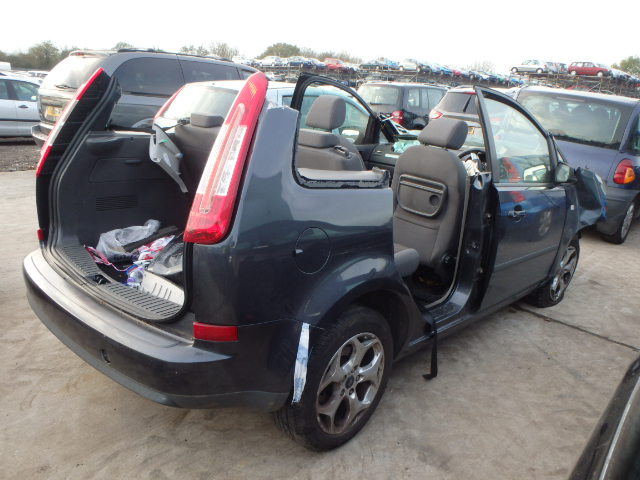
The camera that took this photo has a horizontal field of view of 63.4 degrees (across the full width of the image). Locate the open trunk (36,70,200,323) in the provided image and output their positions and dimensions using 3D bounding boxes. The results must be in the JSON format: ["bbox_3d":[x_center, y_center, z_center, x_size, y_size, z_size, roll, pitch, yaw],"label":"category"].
[{"bbox_3d":[-0.702,-0.267,2.279,1.250,0.900,0.700,18,21,40],"label":"open trunk"}]

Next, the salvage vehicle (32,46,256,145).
[{"bbox_3d":[-2.506,-2.409,9.811,1.970,1.780,4.900,15,20,34],"label":"salvage vehicle"}]

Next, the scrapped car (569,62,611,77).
[{"bbox_3d":[26.451,-16.796,51.000,4.300,1.450,1.700,13,19,31],"label":"scrapped car"}]

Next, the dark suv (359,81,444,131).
[{"bbox_3d":[2.913,-4.021,16.505,1.790,1.740,4.400,15,20,34],"label":"dark suv"}]

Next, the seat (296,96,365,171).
[{"bbox_3d":[0.164,-0.452,3.723,0.520,1.080,0.780,18,21,40],"label":"seat"}]

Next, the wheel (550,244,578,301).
[{"bbox_3d":[1.882,0.239,4.149,0.170,0.455,0.455,17,20,37],"label":"wheel"}]

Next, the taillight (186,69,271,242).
[{"bbox_3d":[-0.292,-0.259,1.705,0.170,0.620,0.150,18,-7,20],"label":"taillight"}]

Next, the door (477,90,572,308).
[{"bbox_3d":[1.232,-0.237,3.189,0.220,1.220,1.230,18,21,40],"label":"door"}]

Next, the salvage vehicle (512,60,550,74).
[{"bbox_3d":[21.448,-17.711,53.000,4.150,1.400,1.680,13,19,31],"label":"salvage vehicle"}]

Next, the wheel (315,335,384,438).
[{"bbox_3d":[0.086,0.591,2.260,0.170,0.455,0.455,18,21,40],"label":"wheel"}]

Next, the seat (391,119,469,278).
[{"bbox_3d":[0.826,-0.262,3.421,0.520,1.080,0.800,18,21,40],"label":"seat"}]

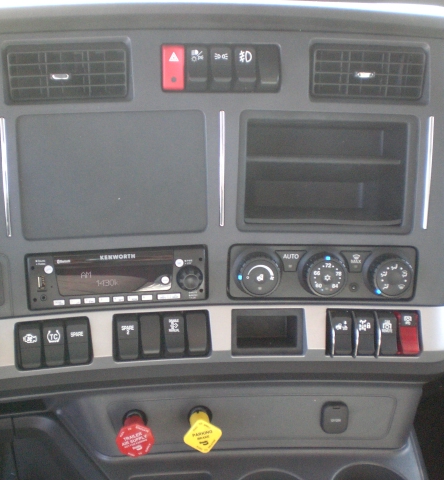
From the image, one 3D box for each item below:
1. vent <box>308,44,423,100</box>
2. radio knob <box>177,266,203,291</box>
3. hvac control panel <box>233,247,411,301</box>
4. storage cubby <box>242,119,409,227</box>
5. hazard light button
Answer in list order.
[{"bbox_3d":[0.143,-0.165,0.698,0.113,0.056,0.030,2,7,-3],"label":"vent"},{"bbox_3d":[-0.032,0.039,0.692,0.025,0.025,0.016,-2,8,-5],"label":"radio knob"},{"bbox_3d":[0.102,0.034,0.704,0.188,0.057,0.027,1,7,-4],"label":"hvac control panel"},{"bbox_3d":[0.100,-0.072,0.744,0.165,0.107,0.095,2,6,-4],"label":"storage cubby"},{"bbox_3d":[-0.046,-0.165,0.673,0.021,0.044,0.015,0,7,-5],"label":"hazard light button"}]

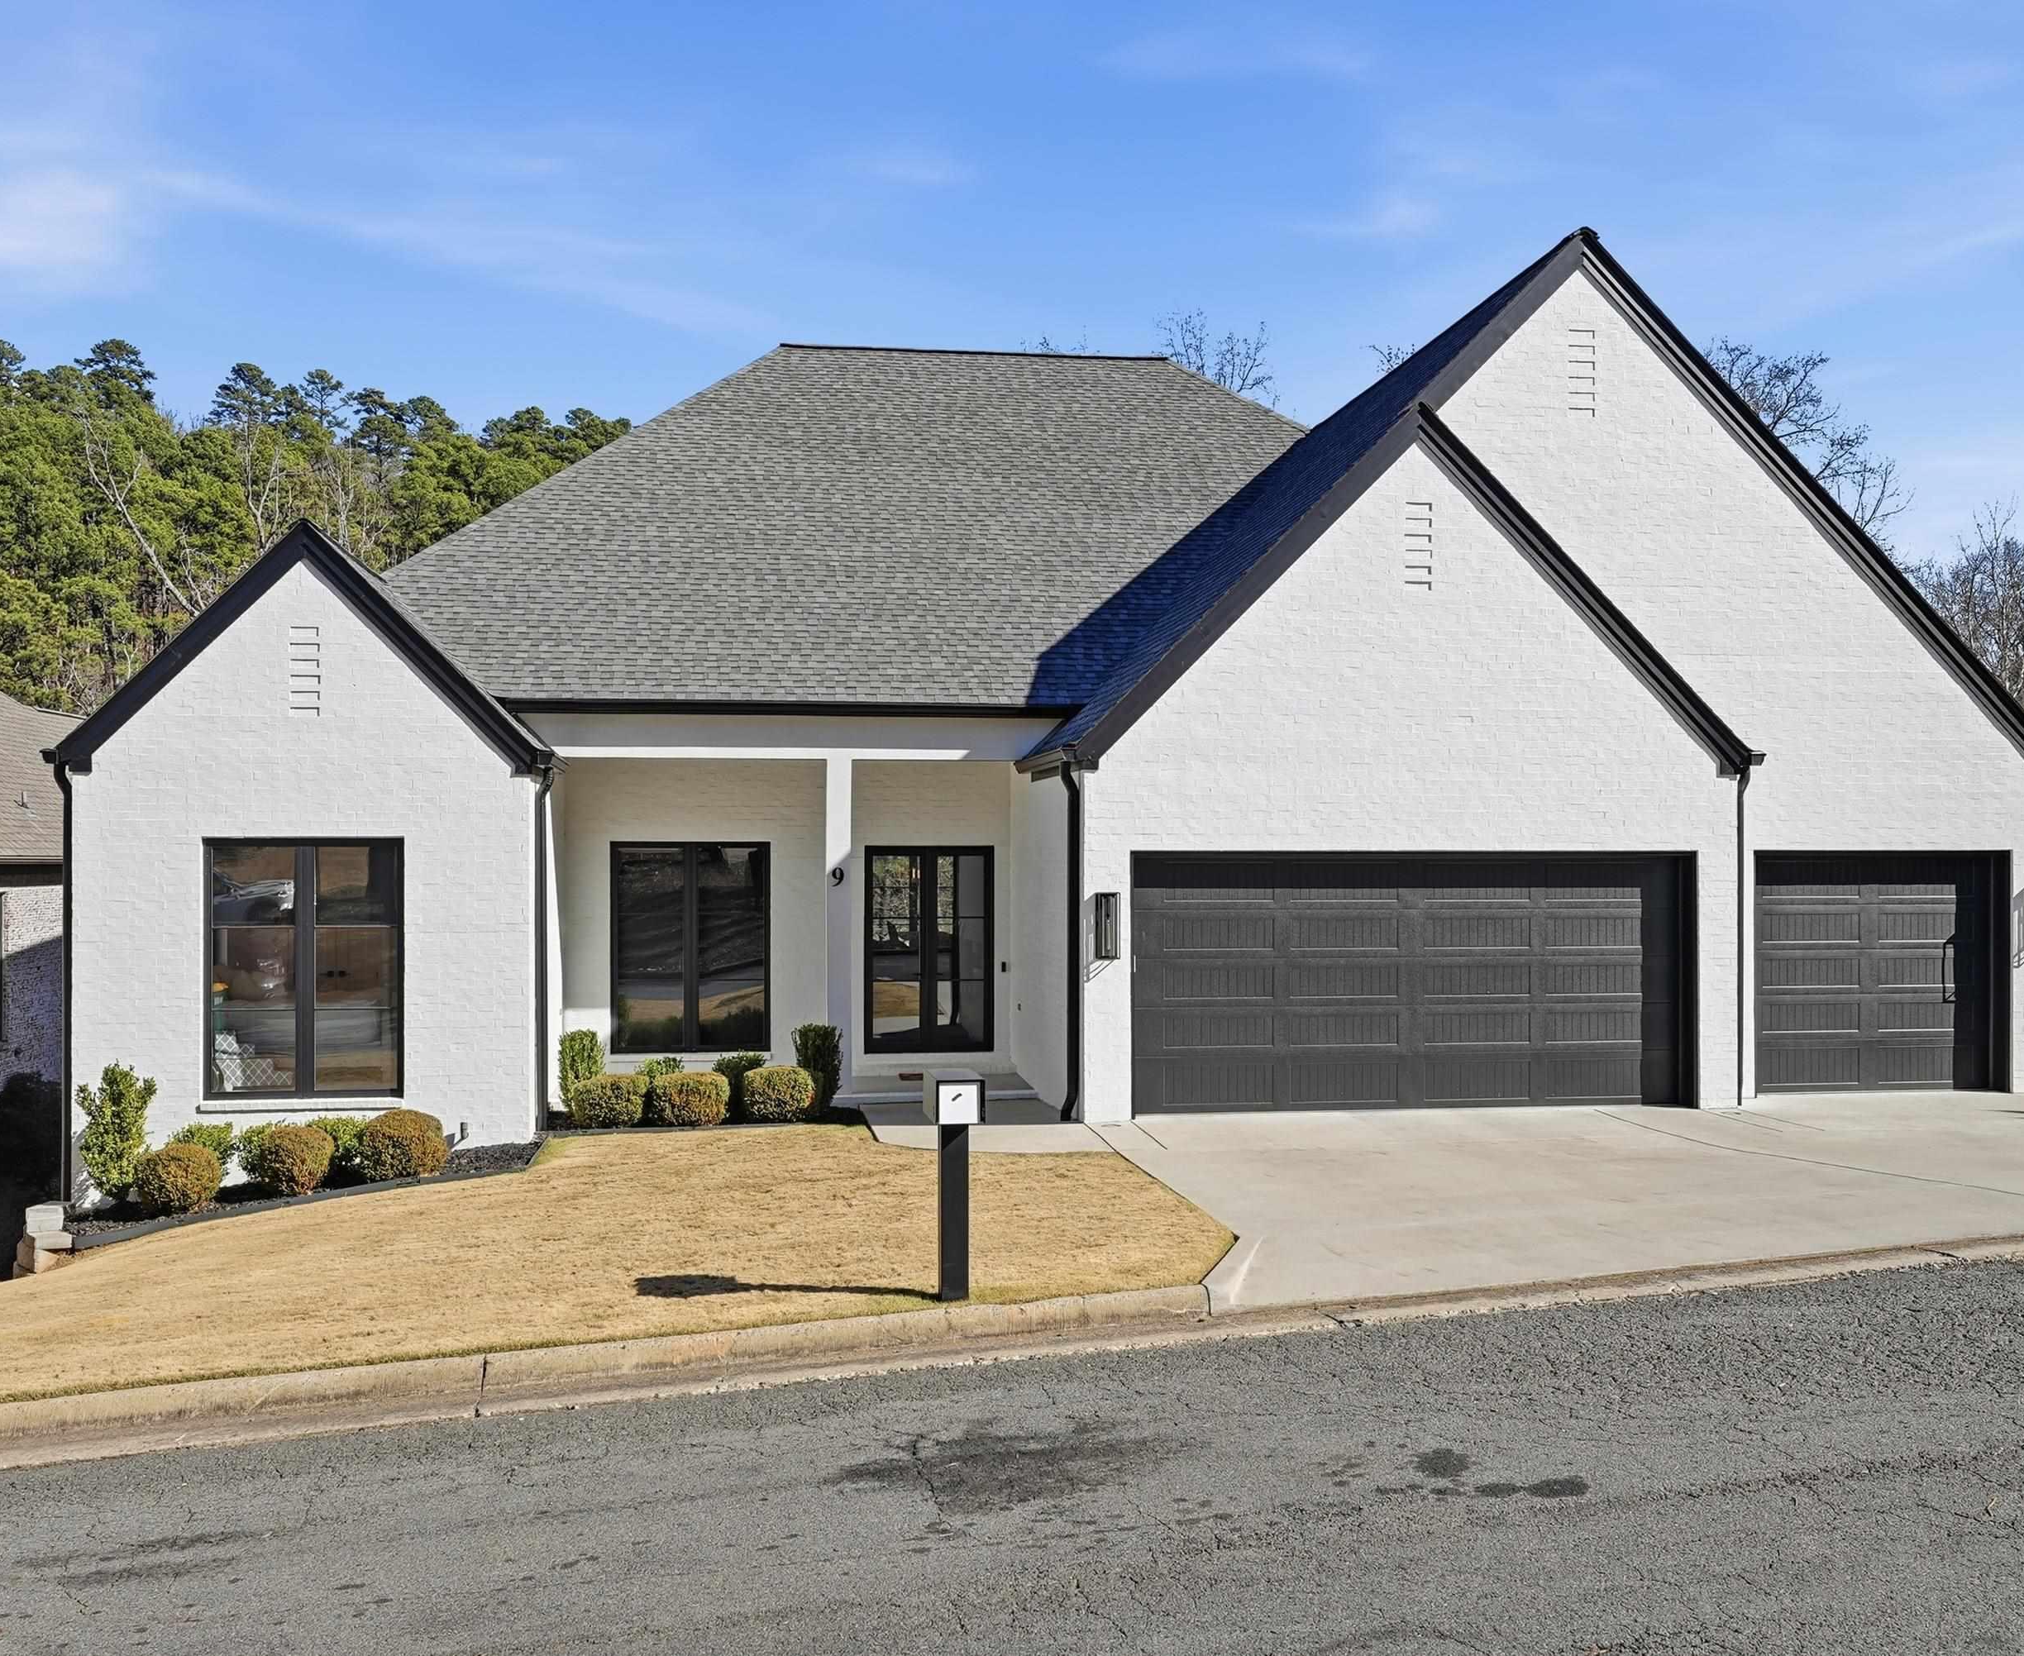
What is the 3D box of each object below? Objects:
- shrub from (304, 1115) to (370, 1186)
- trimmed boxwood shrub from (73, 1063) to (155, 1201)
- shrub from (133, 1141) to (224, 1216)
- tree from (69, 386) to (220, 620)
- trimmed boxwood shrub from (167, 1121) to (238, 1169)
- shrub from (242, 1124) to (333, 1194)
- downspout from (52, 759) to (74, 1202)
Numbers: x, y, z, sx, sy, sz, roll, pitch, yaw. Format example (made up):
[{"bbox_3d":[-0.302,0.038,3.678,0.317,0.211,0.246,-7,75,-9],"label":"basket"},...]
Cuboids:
[{"bbox_3d":[-6.096,2.921,16.850,0.650,0.620,0.620,0,0,-8],"label":"shrub"},{"bbox_3d":[-8.002,2.705,16.600,0.700,1.230,0.660,0,0,-8],"label":"trimmed boxwood shrub"},{"bbox_3d":[-7.213,3.040,16.130,0.750,0.640,0.730,0,0,-8],"label":"shrub"},{"bbox_3d":[-31.115,-10.407,68.000,7.500,12.500,6.500,0,0,-8],"label":"tree"},{"bbox_3d":[-7.285,2.921,16.700,0.640,0.600,0.600,0,0,-8],"label":"trimmed boxwood shrub"},{"bbox_3d":[-6.285,2.893,16.250,0.740,0.640,0.720,0,0,-8],"label":"shrub"},{"bbox_3d":[-8.673,1.389,17.000,0.180,4.050,0.110,0,0,-8],"label":"downspout"}]

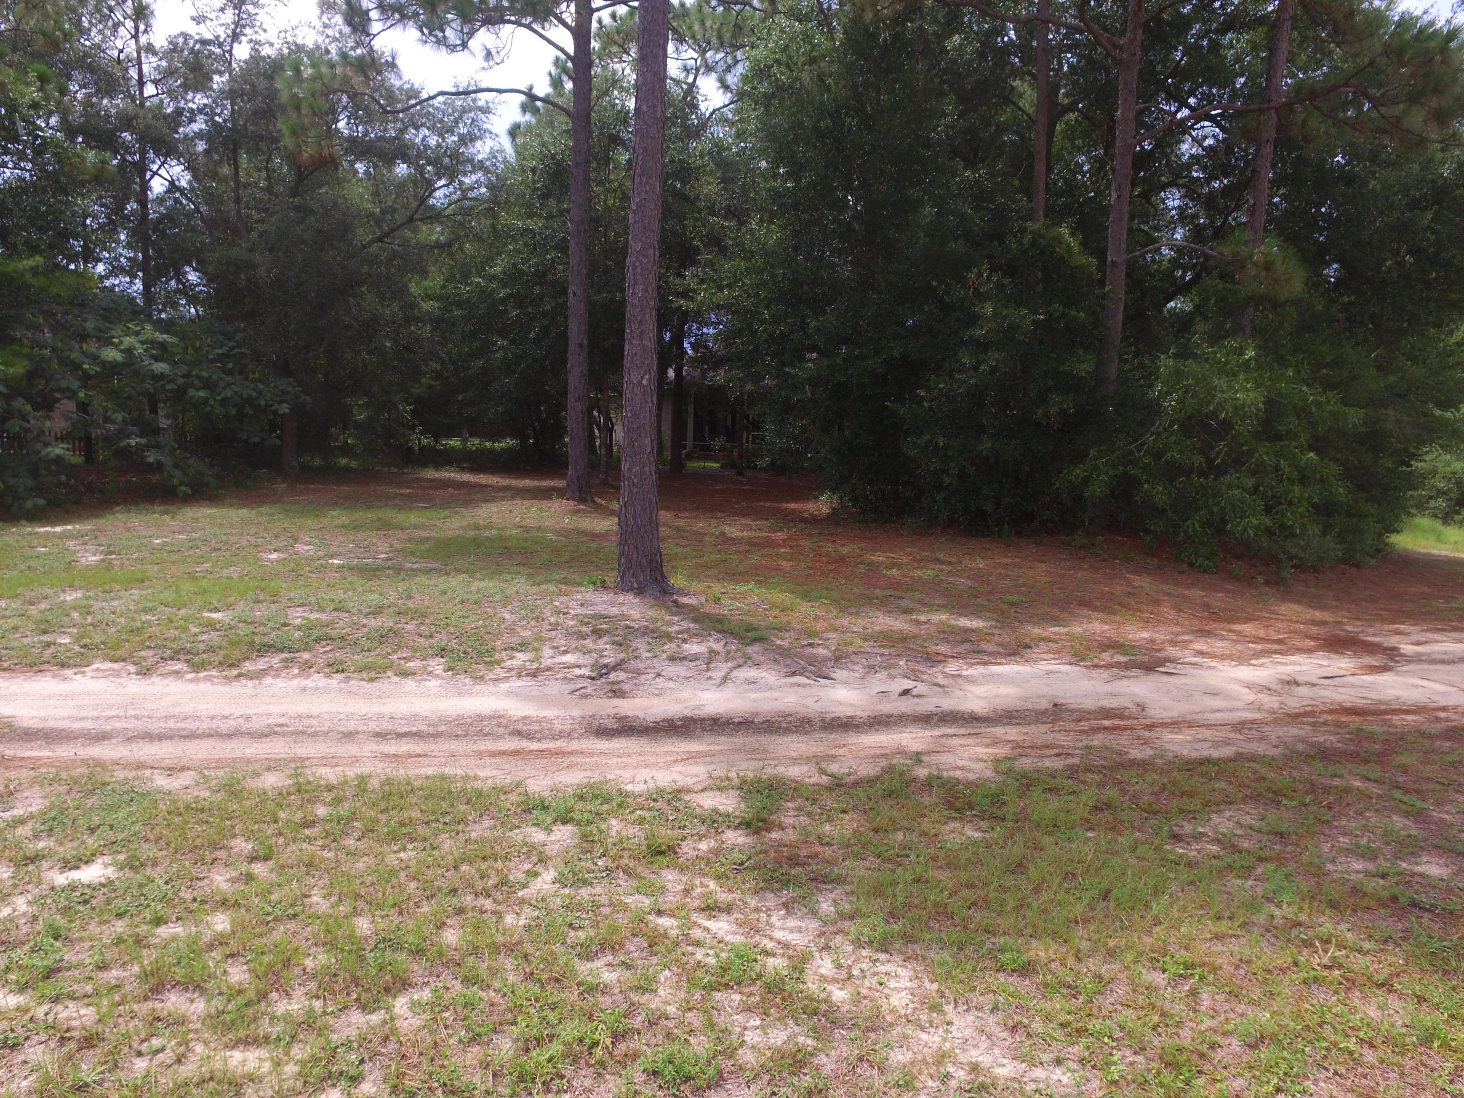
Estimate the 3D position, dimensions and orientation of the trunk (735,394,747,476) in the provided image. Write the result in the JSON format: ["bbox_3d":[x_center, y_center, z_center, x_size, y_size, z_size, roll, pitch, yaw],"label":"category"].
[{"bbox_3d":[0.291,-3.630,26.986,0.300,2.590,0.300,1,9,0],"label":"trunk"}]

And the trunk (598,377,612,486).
[{"bbox_3d":[-3.674,-3.383,24.346,0.320,3.080,0.320,1,9,0],"label":"trunk"}]

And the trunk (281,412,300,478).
[{"bbox_3d":[-13.977,-3.290,26.635,0.510,2.000,0.510,1,9,0],"label":"trunk"}]

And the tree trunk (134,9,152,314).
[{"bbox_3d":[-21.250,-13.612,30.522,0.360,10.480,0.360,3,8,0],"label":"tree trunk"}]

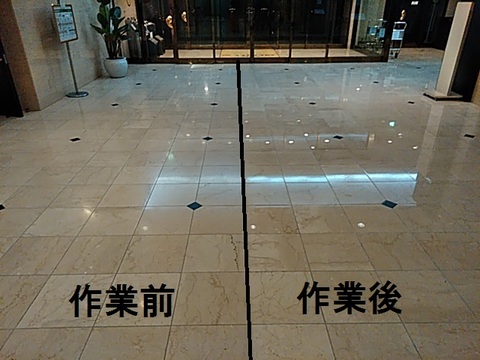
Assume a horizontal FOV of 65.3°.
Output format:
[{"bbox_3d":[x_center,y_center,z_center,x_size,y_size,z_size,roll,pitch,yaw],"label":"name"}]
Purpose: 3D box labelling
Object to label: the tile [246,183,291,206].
[{"bbox_3d":[0.227,0.126,3.265,0.400,0.020,0.412,-1,26,-1],"label":"tile"}]

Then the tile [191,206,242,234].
[{"bbox_3d":[-0.169,0.311,2.890,0.400,0.020,0.416,-1,26,-1],"label":"tile"}]

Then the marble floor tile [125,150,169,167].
[{"bbox_3d":[-0.985,-0.224,4.000,0.400,0.020,0.412,-1,26,-1],"label":"marble floor tile"}]

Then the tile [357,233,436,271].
[{"bbox_3d":[1.039,0.479,2.524,0.400,0.020,0.412,-1,26,-1],"label":"tile"}]

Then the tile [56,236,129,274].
[{"bbox_3d":[-0.963,0.497,2.498,0.398,0.020,0.412,-1,26,-1],"label":"tile"}]

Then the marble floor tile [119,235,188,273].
[{"bbox_3d":[-0.565,0.496,2.509,0.400,0.020,0.416,-1,26,-1],"label":"marble floor tile"}]

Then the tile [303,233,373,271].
[{"bbox_3d":[0.641,0.484,2.522,0.400,0.020,0.416,-1,26,-1],"label":"tile"}]

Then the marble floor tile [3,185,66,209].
[{"bbox_3d":[-1.782,0.145,3.250,0.400,0.020,0.416,-1,26,-1],"label":"marble floor tile"}]

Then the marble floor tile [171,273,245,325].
[{"bbox_3d":[-0.153,0.665,2.115,0.397,0.016,0.413,-1,26,-1],"label":"marble floor tile"}]

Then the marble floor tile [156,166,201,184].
[{"bbox_3d":[-0.579,-0.047,3.630,0.400,0.020,0.412,-1,26,-1],"label":"marble floor tile"}]

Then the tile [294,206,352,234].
[{"bbox_3d":[0.631,0.303,2.891,0.398,0.020,0.412,-1,26,-1],"label":"tile"}]

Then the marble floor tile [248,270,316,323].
[{"bbox_3d":[0.243,0.661,2.119,0.397,0.016,0.413,-1,26,-1],"label":"marble floor tile"}]

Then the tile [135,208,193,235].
[{"bbox_3d":[-0.569,0.314,2.879,0.398,0.020,0.412,-1,26,-1],"label":"tile"}]

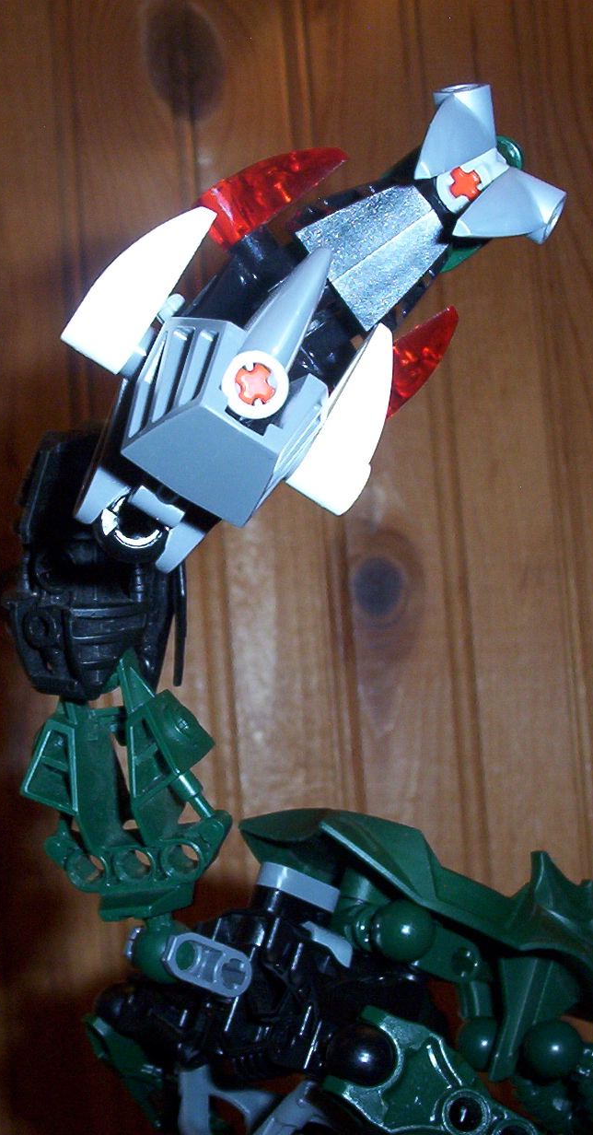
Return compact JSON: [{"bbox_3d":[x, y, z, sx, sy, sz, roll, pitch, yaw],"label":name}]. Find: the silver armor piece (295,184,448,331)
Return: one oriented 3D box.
[{"bbox_3d":[0.011,-0.043,0.229,0.021,0.016,0.007,-34,-5,-23],"label":"silver armor piece"}]

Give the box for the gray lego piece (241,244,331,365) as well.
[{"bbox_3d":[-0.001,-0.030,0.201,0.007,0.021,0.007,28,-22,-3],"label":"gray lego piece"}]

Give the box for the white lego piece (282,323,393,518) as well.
[{"bbox_3d":[0.008,-0.019,0.208,0.008,0.024,0.008,34,-16,-8],"label":"white lego piece"}]

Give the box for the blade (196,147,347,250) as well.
[{"bbox_3d":[-0.003,-0.050,0.227,0.024,0.008,0.008,-34,-5,-23],"label":"blade"}]

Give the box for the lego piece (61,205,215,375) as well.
[{"bbox_3d":[-0.019,-0.035,0.204,0.008,0.025,0.008,34,-16,-8],"label":"lego piece"}]

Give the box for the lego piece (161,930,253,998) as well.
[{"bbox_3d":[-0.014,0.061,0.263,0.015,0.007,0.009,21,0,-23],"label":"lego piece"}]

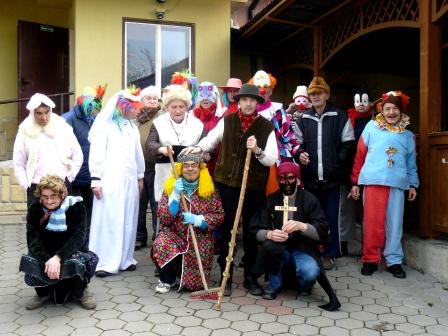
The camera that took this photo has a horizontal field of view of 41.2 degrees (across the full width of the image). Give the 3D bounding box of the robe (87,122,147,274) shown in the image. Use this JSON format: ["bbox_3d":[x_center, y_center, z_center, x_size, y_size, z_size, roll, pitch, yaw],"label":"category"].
[{"bbox_3d":[-0.993,0.261,5.500,0.530,1.420,0.420,0,1,-17],"label":"robe"}]

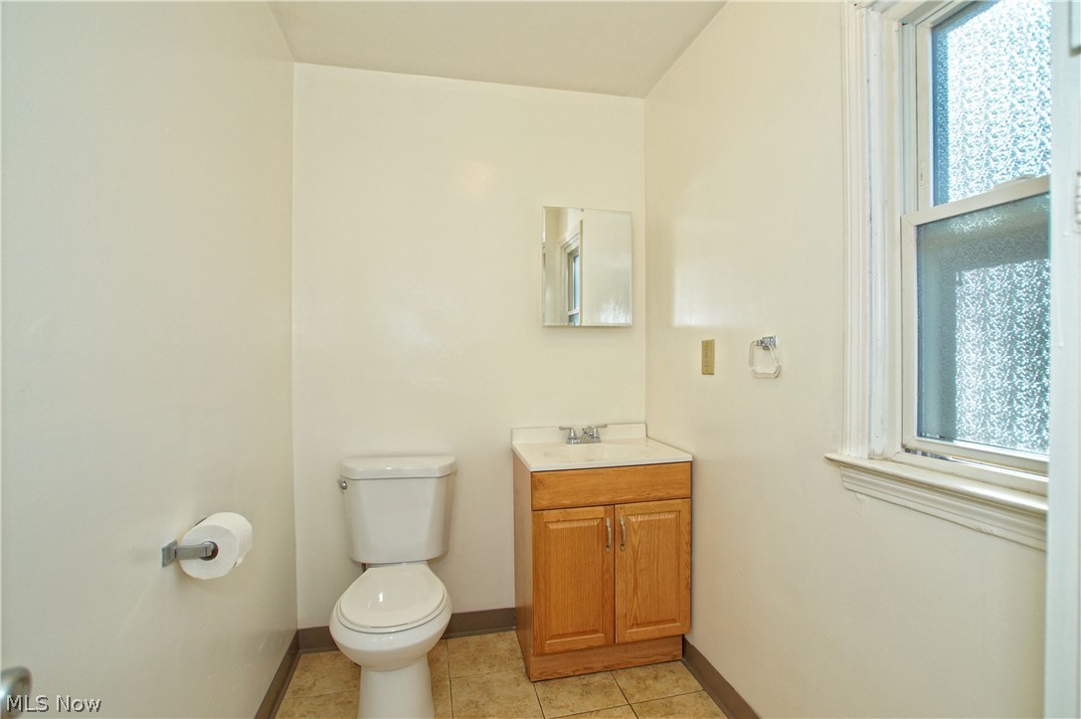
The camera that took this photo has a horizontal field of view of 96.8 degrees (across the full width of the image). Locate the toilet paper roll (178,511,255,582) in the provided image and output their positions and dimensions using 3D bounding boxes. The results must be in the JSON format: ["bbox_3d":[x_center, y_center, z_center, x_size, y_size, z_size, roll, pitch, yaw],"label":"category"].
[{"bbox_3d":[-0.725,0.414,1.079,0.115,0.115,0.095,0,1,-12],"label":"toilet paper roll"}]

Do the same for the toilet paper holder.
[{"bbox_3d":[-0.753,0.409,1.079,0.082,0.042,0.170,0,1,-12],"label":"toilet paper holder"}]

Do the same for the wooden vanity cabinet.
[{"bbox_3d":[0.234,0.800,1.994,0.620,0.808,0.422,0,1,-12],"label":"wooden vanity cabinet"}]

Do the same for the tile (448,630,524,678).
[{"bbox_3d":[-0.218,1.209,1.988,0.302,0.010,0.285,0,1,-12],"label":"tile"}]

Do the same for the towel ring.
[{"bbox_3d":[0.646,-0.007,1.358,0.062,0.125,0.130,0,1,-12],"label":"towel ring"}]

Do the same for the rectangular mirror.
[{"bbox_3d":[0.215,-0.411,2.161,0.416,0.521,0.035,0,1,-12],"label":"rectangular mirror"}]

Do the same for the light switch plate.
[{"bbox_3d":[0.597,-0.008,1.717,0.008,0.122,0.082,0,1,-12],"label":"light switch plate"}]

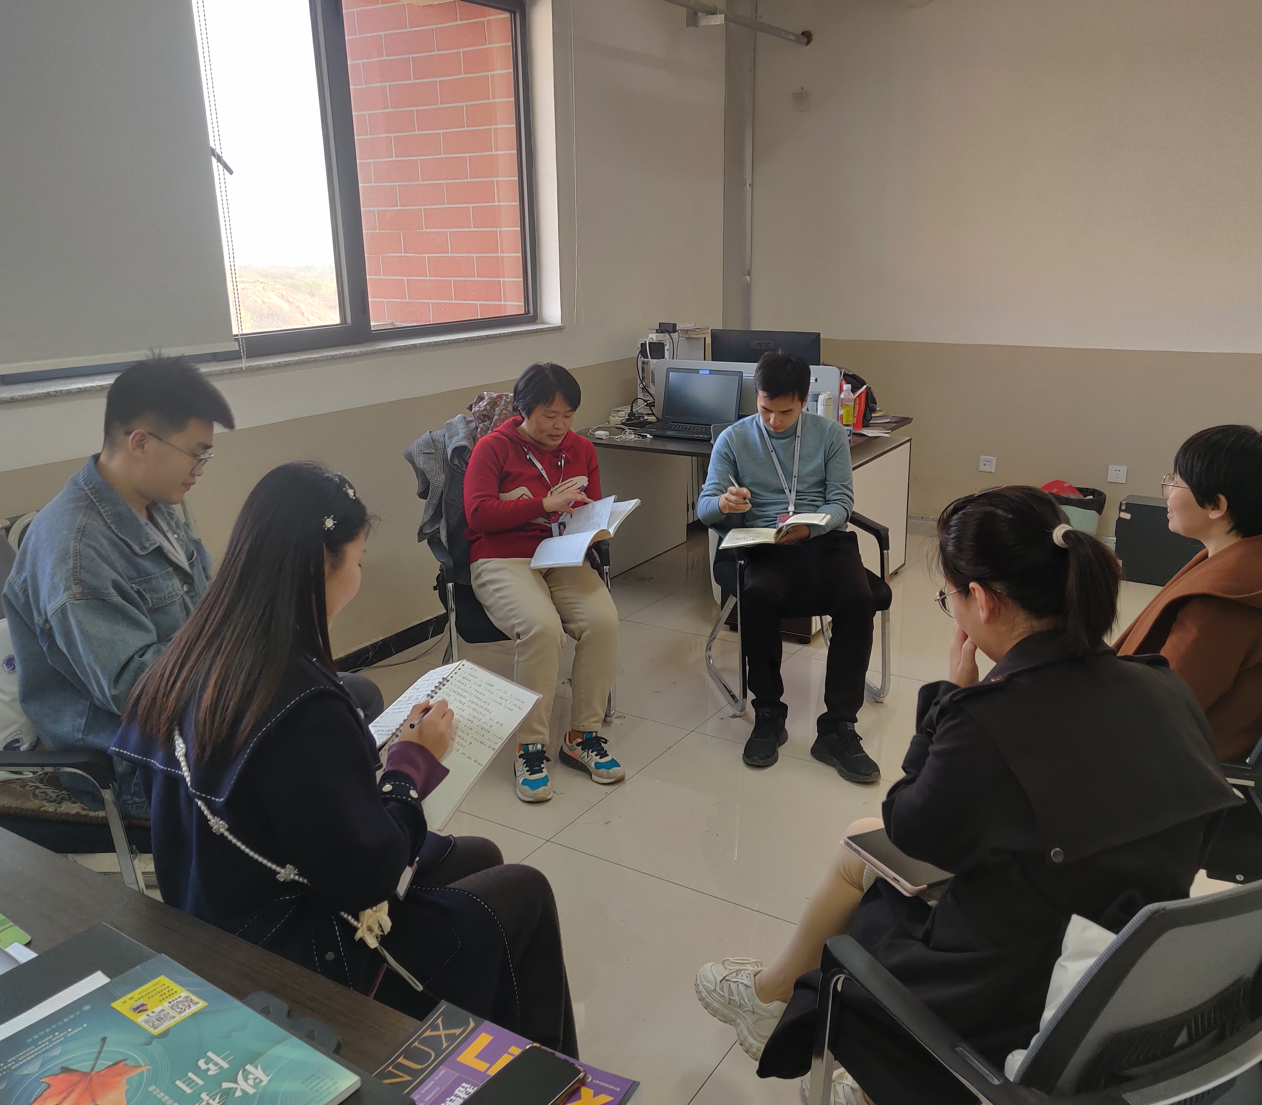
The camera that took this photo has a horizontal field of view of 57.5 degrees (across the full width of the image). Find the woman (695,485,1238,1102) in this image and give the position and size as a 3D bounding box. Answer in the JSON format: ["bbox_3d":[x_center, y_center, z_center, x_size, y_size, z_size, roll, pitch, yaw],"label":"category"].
[{"bbox_3d":[0.511,0.489,1.870,0.530,1.260,0.870,-8,18,-22],"label":"woman"}]

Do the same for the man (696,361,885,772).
[{"bbox_3d":[0.497,-0.007,3.683,0.550,1.180,0.940,-4,17,-9],"label":"man"}]

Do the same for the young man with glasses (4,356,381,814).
[{"bbox_3d":[-0.980,0.236,2.666,0.790,1.340,0.560,-1,16,0],"label":"young man with glasses"}]

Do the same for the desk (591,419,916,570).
[{"bbox_3d":[0.465,-0.179,5.024,1.220,0.750,1.280,9,19,31],"label":"desk"}]

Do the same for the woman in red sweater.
[{"bbox_3d":[-0.253,0.032,3.595,0.490,1.180,0.820,-7,18,-19],"label":"woman in red sweater"}]

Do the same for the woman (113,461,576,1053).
[{"bbox_3d":[-0.454,0.482,1.930,0.750,1.270,0.530,-13,20,-35],"label":"woman"}]

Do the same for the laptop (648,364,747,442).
[{"bbox_3d":[0.238,-0.648,4.858,0.365,0.250,0.310,8,19,27],"label":"laptop"}]

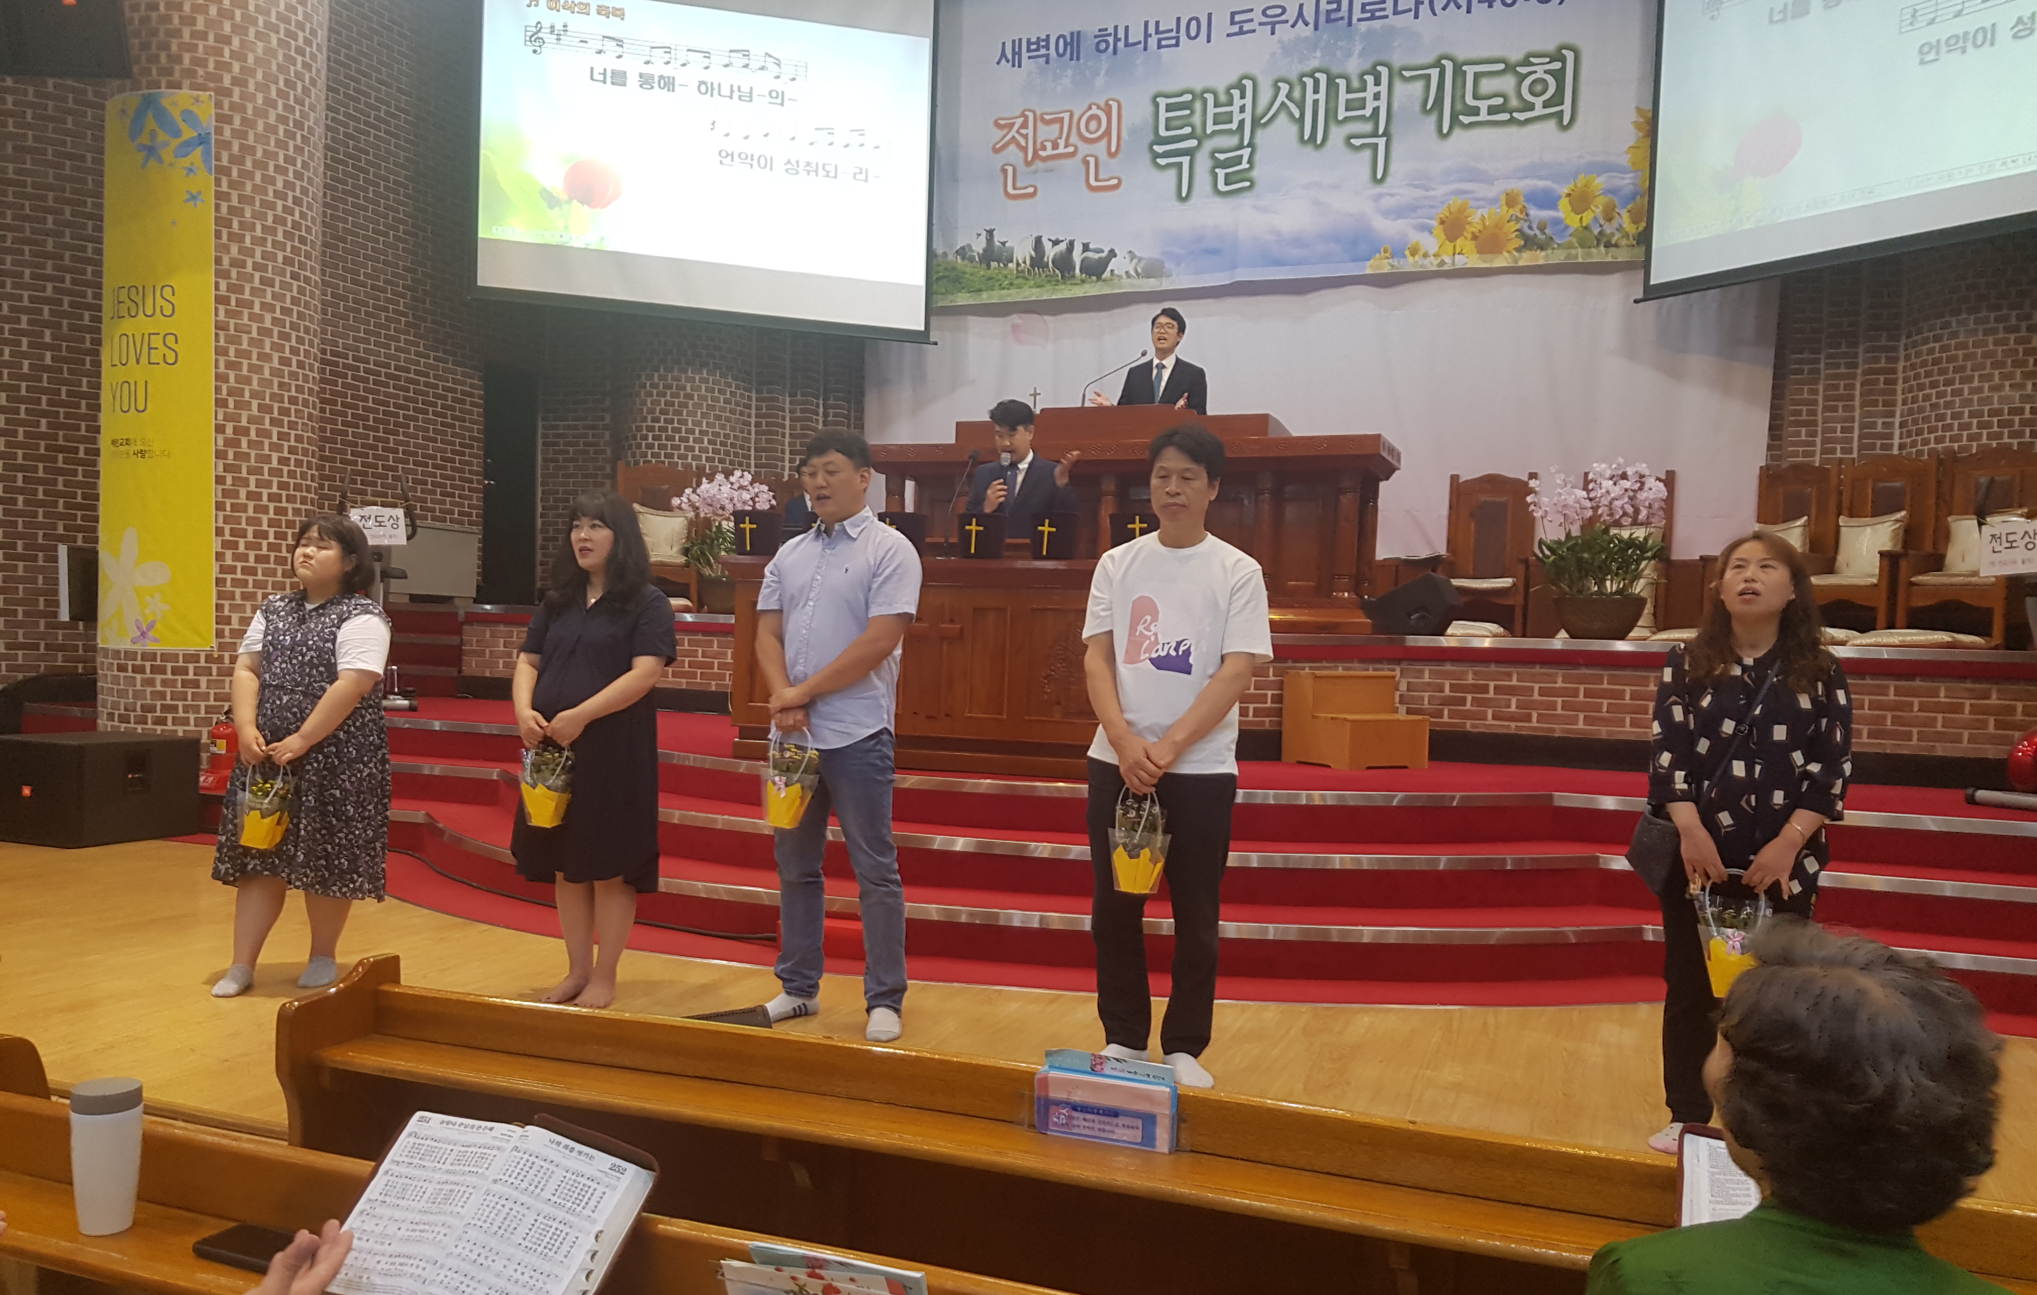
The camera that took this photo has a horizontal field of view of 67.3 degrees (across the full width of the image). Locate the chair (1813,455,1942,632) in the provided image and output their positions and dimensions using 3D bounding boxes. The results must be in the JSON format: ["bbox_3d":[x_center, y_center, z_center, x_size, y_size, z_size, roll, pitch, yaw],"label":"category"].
[{"bbox_3d":[4.443,-0.542,8.112,0.550,1.030,0.630,0,2,-28],"label":"chair"}]

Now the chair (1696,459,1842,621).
[{"bbox_3d":[4.684,-0.555,9.550,0.600,1.130,0.610,1,2,-32],"label":"chair"}]

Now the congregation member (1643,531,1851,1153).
[{"bbox_3d":[1.768,0.465,3.761,0.520,1.516,0.400,2,2,20],"label":"congregation member"}]

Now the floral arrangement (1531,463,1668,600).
[{"bbox_3d":[2.930,-0.605,7.750,0.690,0.690,0.580,3,1,24],"label":"floral arrangement"}]

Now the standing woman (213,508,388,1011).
[{"bbox_3d":[-2.277,0.323,4.860,0.510,1.483,0.420,2,1,8],"label":"standing woman"}]

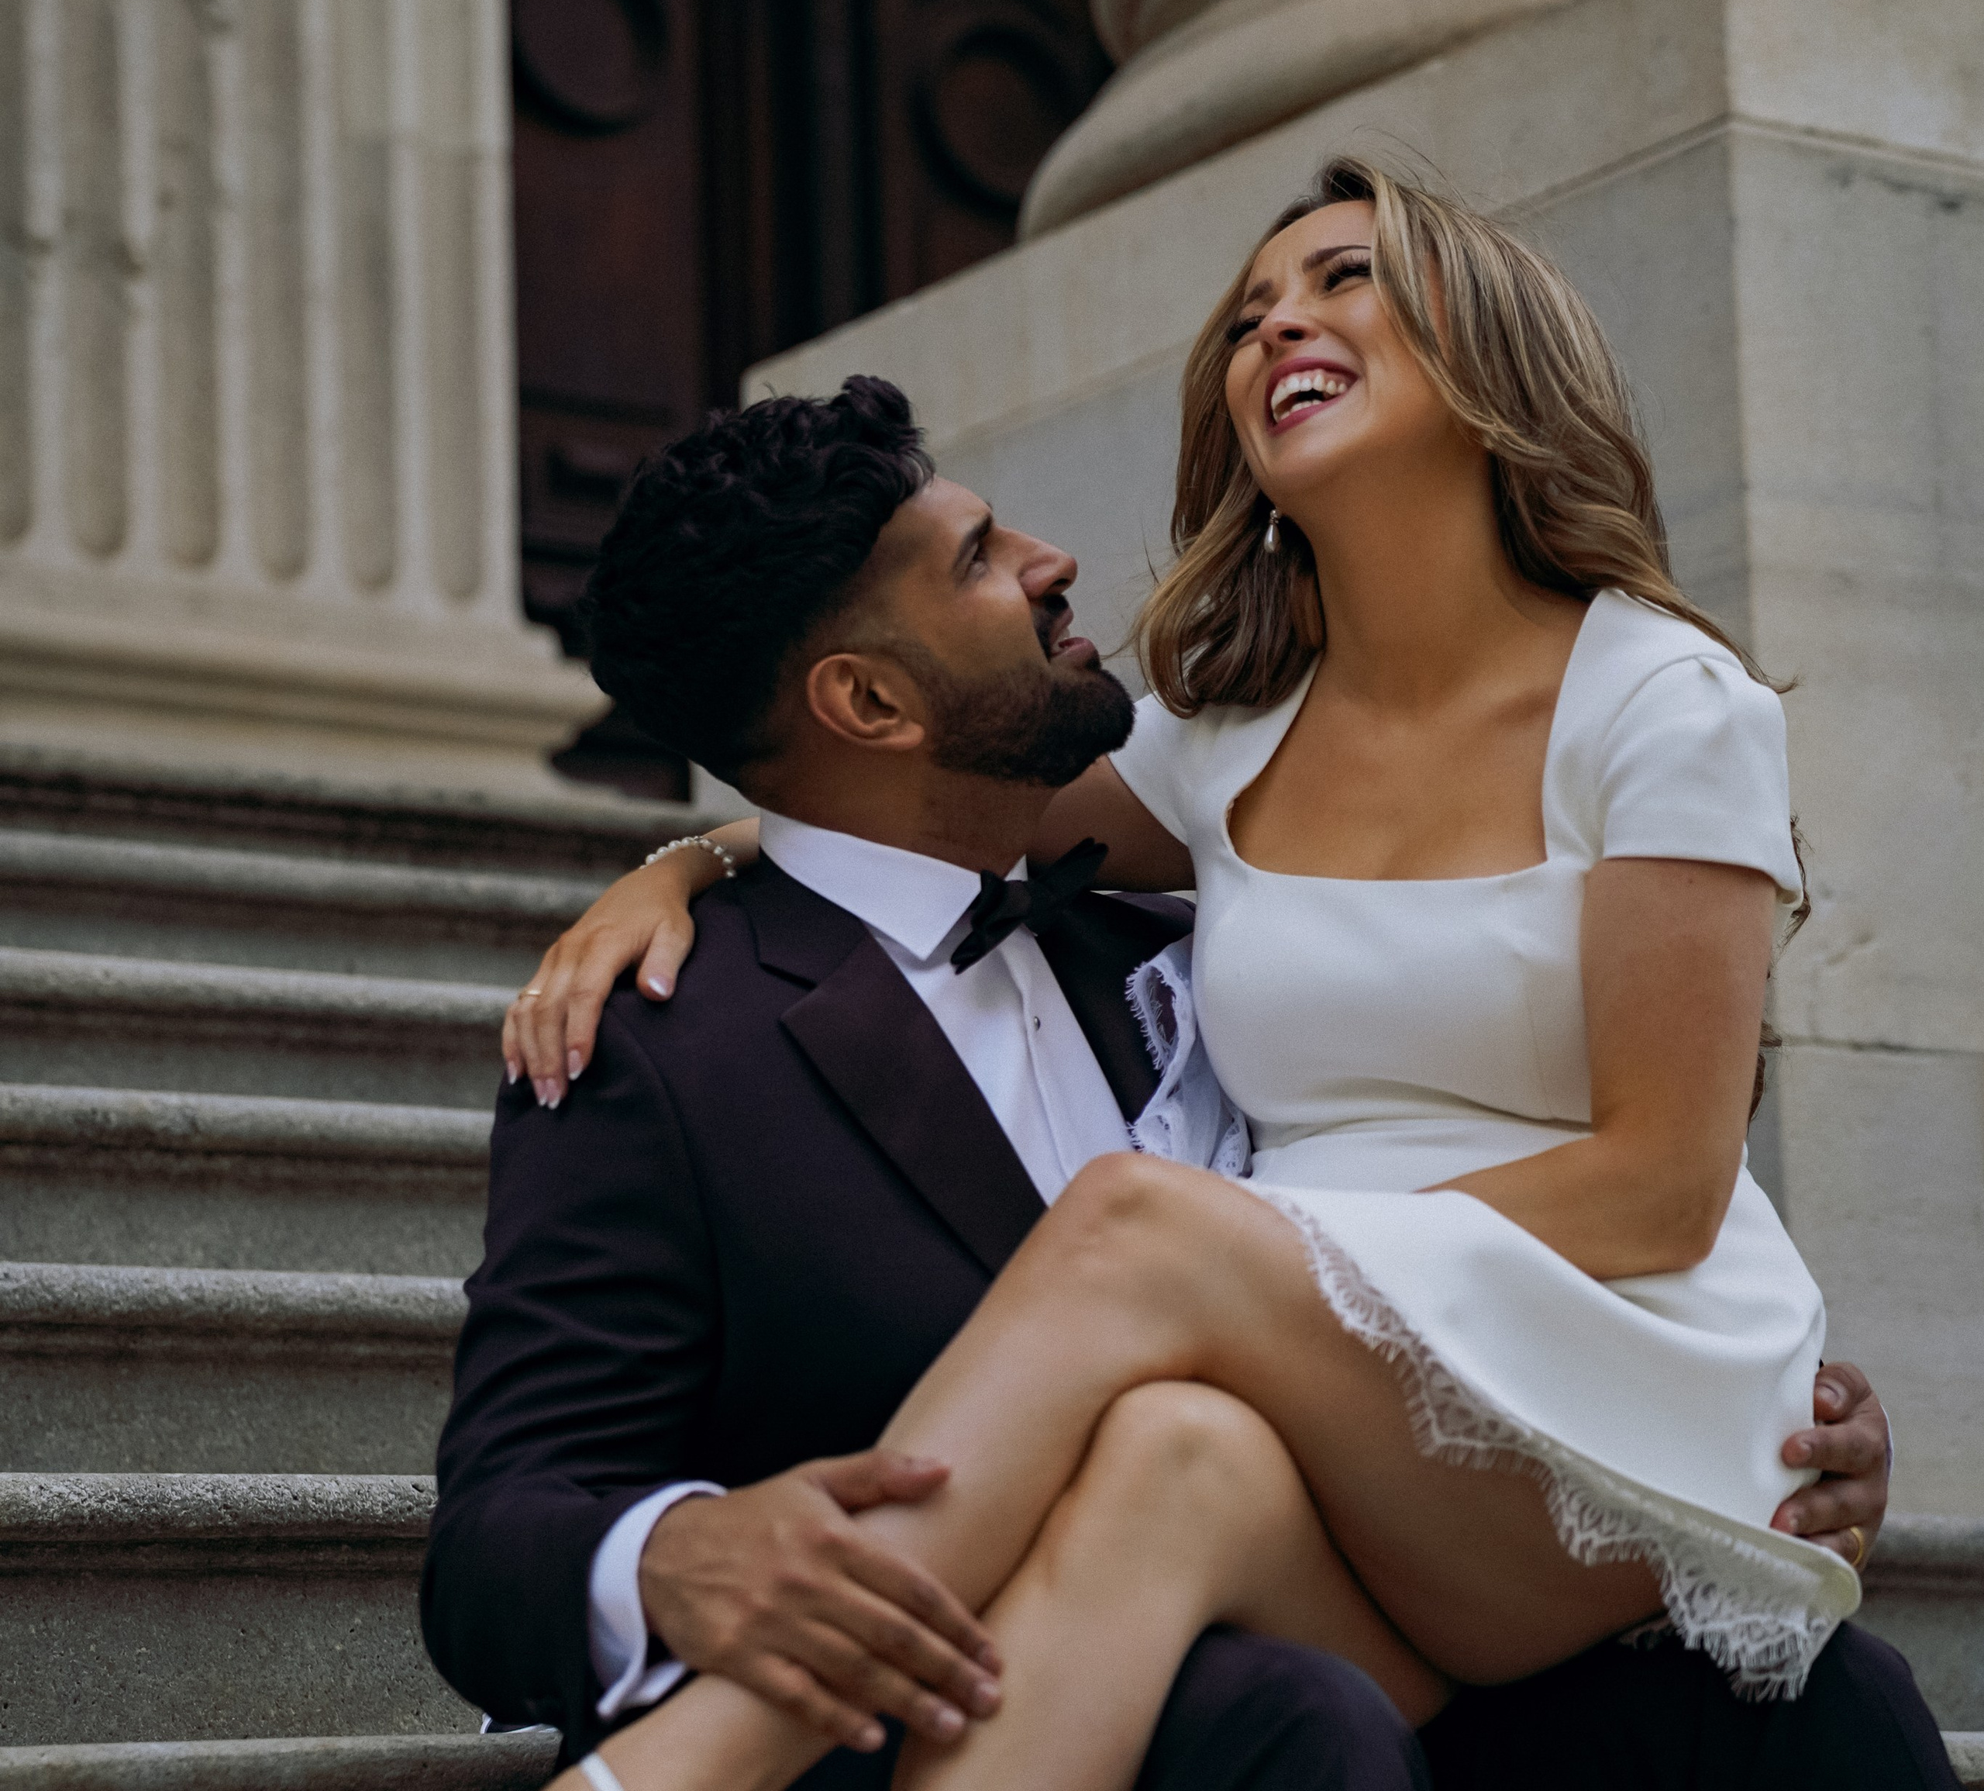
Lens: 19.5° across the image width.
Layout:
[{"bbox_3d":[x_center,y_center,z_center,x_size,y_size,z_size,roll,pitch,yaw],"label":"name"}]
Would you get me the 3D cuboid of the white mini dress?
[{"bbox_3d":[0.235,0.122,2.920,0.410,0.560,0.340,-8,-11,35],"label":"white mini dress"}]

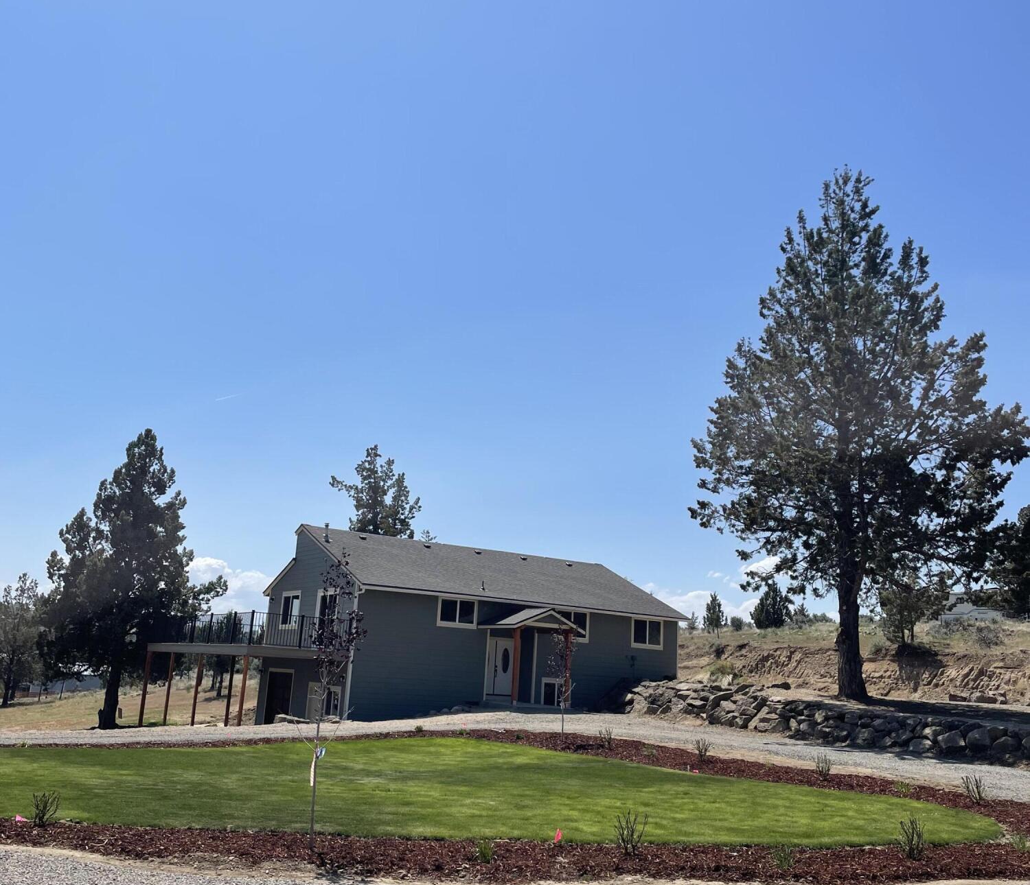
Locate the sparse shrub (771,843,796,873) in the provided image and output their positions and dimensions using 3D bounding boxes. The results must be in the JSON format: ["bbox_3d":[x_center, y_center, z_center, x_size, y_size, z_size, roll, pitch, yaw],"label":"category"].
[{"bbox_3d":[2.391,3.695,9.193,0.220,0.216,0.220,3,-13,0],"label":"sparse shrub"}]

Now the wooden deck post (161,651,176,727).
[{"bbox_3d":[-13.292,9.488,39.620,0.140,2.729,0.140,11,-15,-32],"label":"wooden deck post"}]

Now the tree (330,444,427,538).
[{"bbox_3d":[-7.529,6.235,51.815,6.000,12.641,6.000,3,-13,0],"label":"tree"}]

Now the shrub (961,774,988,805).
[{"bbox_3d":[6.737,5.088,15.136,0.377,0.413,0.377,3,-13,0],"label":"shrub"}]

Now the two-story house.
[{"bbox_3d":[-3.113,7.747,41.578,19.074,7.650,12.138,12,-15,-34],"label":"two-story house"}]

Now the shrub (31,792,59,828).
[{"bbox_3d":[-4.291,3.346,9.421,0.263,0.296,0.263,3,-13,0],"label":"shrub"}]

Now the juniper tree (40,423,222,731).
[{"bbox_3d":[-15.609,5.535,42.870,7.213,12.401,6.997,3,-13,0],"label":"juniper tree"}]

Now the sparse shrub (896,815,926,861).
[{"bbox_3d":[3.951,3.934,10.281,0.300,0.395,0.300,3,-13,0],"label":"sparse shrub"}]

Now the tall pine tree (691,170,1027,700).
[{"bbox_3d":[10.387,-0.693,31.066,9.756,16.430,9.756,3,-13,0],"label":"tall pine tree"}]

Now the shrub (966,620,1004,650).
[{"bbox_3d":[15.102,6.188,33.153,1.203,0.883,1.203,3,-13,0],"label":"shrub"}]

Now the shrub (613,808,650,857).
[{"bbox_3d":[1.069,3.598,9.519,0.327,0.411,0.327,3,-13,0],"label":"shrub"}]

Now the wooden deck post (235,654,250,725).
[{"bbox_3d":[-8.668,7.967,32.791,0.140,2.281,0.140,11,-15,-32],"label":"wooden deck post"}]

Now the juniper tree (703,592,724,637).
[{"bbox_3d":[9.623,8.264,49.531,1.025,2.141,1.025,3,-13,0],"label":"juniper tree"}]

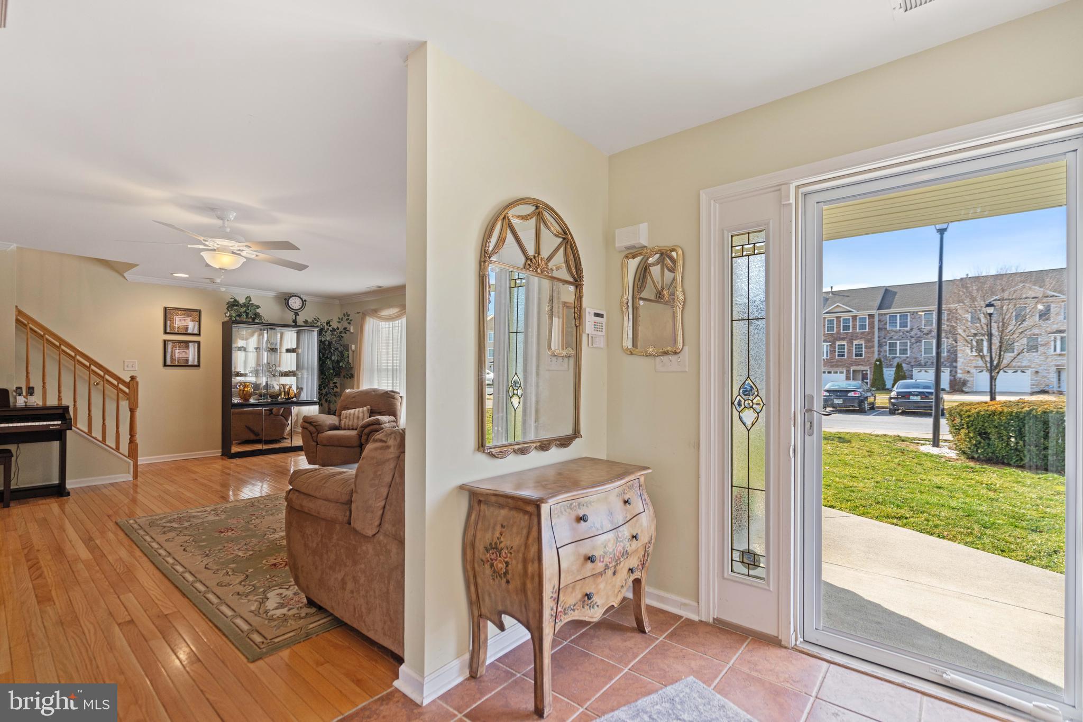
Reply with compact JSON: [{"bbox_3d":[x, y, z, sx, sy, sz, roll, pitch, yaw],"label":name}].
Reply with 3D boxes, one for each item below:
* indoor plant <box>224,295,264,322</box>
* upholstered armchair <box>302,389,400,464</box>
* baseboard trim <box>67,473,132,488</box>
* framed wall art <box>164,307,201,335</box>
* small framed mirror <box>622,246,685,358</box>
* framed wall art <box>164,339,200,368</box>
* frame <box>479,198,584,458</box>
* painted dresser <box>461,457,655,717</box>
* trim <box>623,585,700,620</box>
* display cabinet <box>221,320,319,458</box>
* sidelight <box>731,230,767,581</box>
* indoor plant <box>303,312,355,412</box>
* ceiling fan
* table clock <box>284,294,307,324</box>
[{"bbox_3d":[-4.189,-0.738,6.817,0.378,0.393,0.445,-1,-1,40],"label":"indoor plant"},{"bbox_3d":[-2.570,0.872,6.650,1.000,0.980,0.930,0,-1,0],"label":"upholstered armchair"},{"bbox_3d":[-4.726,1.284,5.168,0.016,0.080,0.540,0,-1,40],"label":"baseboard trim"},{"bbox_3d":[-4.799,-0.523,6.443,0.025,0.364,0.410,-1,-1,40],"label":"framed wall art"},{"bbox_3d":[0.578,-0.314,2.528,0.365,0.580,0.035,0,-1,40],"label":"small framed mirror"},{"bbox_3d":[-4.803,-0.092,6.433,0.025,0.359,0.412,-1,-1,40],"label":"framed wall art"},{"bbox_3d":[-0.014,-0.164,2.250,0.045,1.160,0.725,0,-1,40],"label":"frame"},{"bbox_3d":[0.119,0.882,2.085,0.429,0.758,0.863,-1,-1,40],"label":"painted dresser"},{"bbox_3d":[0.574,1.237,2.533,0.520,0.092,0.024,0,-1,40],"label":"trim"},{"bbox_3d":[-3.975,0.398,7.095,0.403,1.864,1.185,-1,-1,40],"label":"display cabinet"},{"bbox_3d":[0.976,0.206,2.257,0.160,1.610,0.030,0,-1,40],"label":"sidelight"},{"bbox_3d":[-3.343,0.297,7.550,0.708,2.092,0.683,-1,-1,40],"label":"indoor plant"},{"bbox_3d":[-2.479,-0.935,3.756,1.318,0.484,1.318,-1,-1,40],"label":"ceiling fan"},{"bbox_3d":[-3.800,-0.769,7.432,0.345,0.540,0.130,1,-1,-42],"label":"table clock"}]

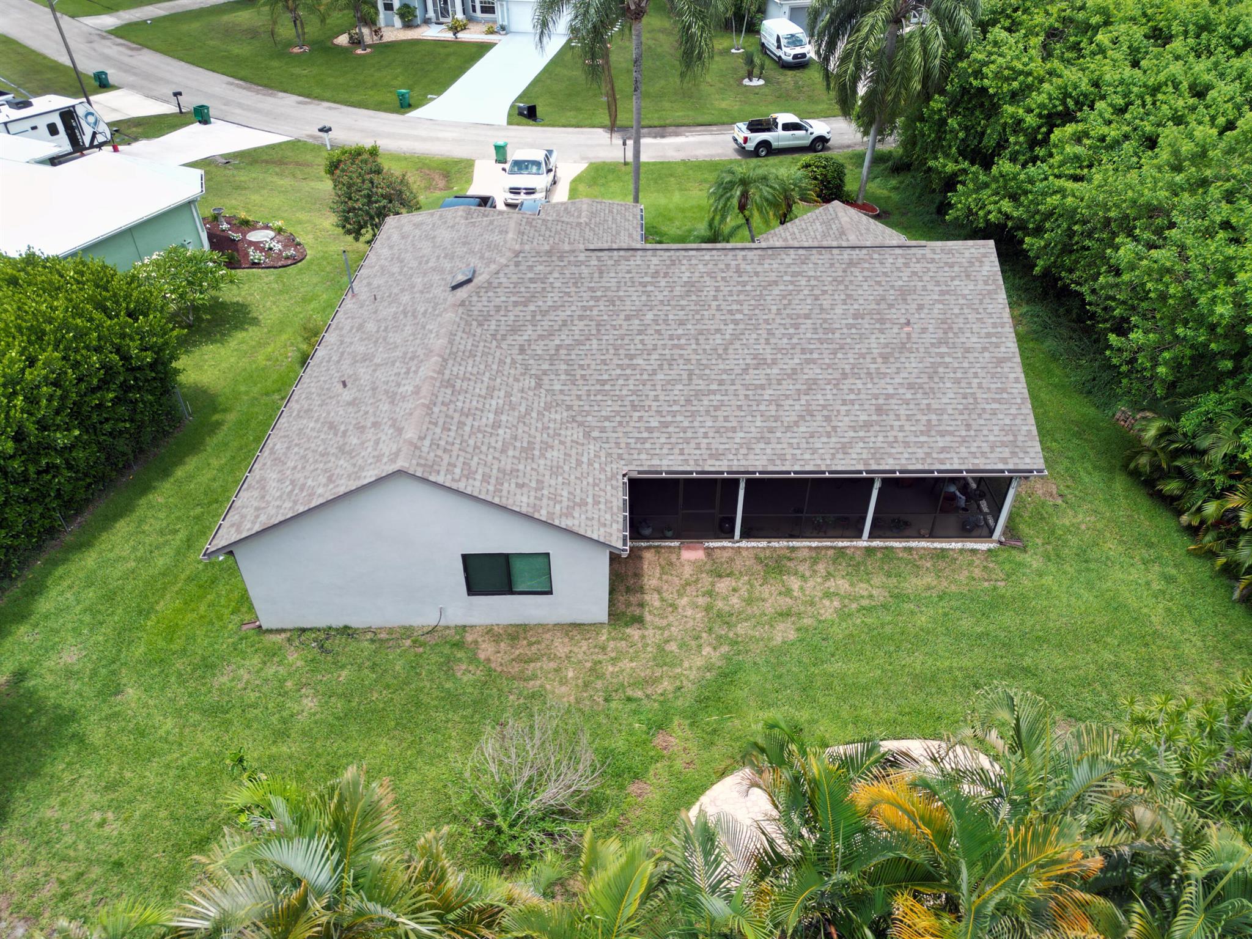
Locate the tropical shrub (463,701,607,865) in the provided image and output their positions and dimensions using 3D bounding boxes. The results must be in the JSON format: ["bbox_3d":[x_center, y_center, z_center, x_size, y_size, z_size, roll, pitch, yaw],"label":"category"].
[{"bbox_3d":[-1.612,5.479,15.296,2.373,2.525,2.222,0,38,0],"label":"tropical shrub"}]

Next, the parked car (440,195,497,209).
[{"bbox_3d":[-7.186,-10.583,37.882,1.980,1.900,5.700,3,38,4],"label":"parked car"}]

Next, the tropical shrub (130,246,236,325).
[{"bbox_3d":[-15.073,-6.293,30.078,3.434,2.727,3.232,0,38,0],"label":"tropical shrub"}]

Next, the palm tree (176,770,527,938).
[{"bbox_3d":[-3.891,6.618,12.864,4.400,4.000,4.000,-1,38,0],"label":"palm tree"}]

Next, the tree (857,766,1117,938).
[{"bbox_3d":[4.871,6.620,12.457,3.434,4.242,3.232,0,38,0],"label":"tree"}]

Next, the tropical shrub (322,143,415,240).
[{"bbox_3d":[-11.116,-12.057,38.125,3.900,4.000,3.800,0,38,0],"label":"tropical shrub"}]

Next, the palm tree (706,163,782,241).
[{"bbox_3d":[4.590,-9.631,33.404,2.878,3.889,2.878,0,38,0],"label":"palm tree"}]

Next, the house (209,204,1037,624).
[{"bbox_3d":[0.565,-4.372,25.233,18.685,5.707,19.089,0,38,0],"label":"house"}]

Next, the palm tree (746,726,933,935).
[{"bbox_3d":[2.998,6.222,12.963,2.727,4.242,2.727,0,38,0],"label":"palm tree"}]

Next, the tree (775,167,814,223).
[{"bbox_3d":[6.155,-9.661,33.523,2.424,3.737,2.424,0,38,0],"label":"tree"}]

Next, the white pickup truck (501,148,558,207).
[{"bbox_3d":[-4.641,-14.606,42.959,2.020,1.880,5.350,2,38,4],"label":"white pickup truck"}]

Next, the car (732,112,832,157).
[{"bbox_3d":[8.614,-18.411,47.612,5.350,1.810,1.870,-9,39,-11],"label":"car"}]

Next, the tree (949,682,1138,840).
[{"bbox_3d":[7.513,5.595,15.794,3.200,3.500,3.000,0,38,0],"label":"tree"}]

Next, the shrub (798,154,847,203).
[{"bbox_3d":[9.366,-14.053,41.751,2.350,2.200,2.350,0,38,0],"label":"shrub"}]

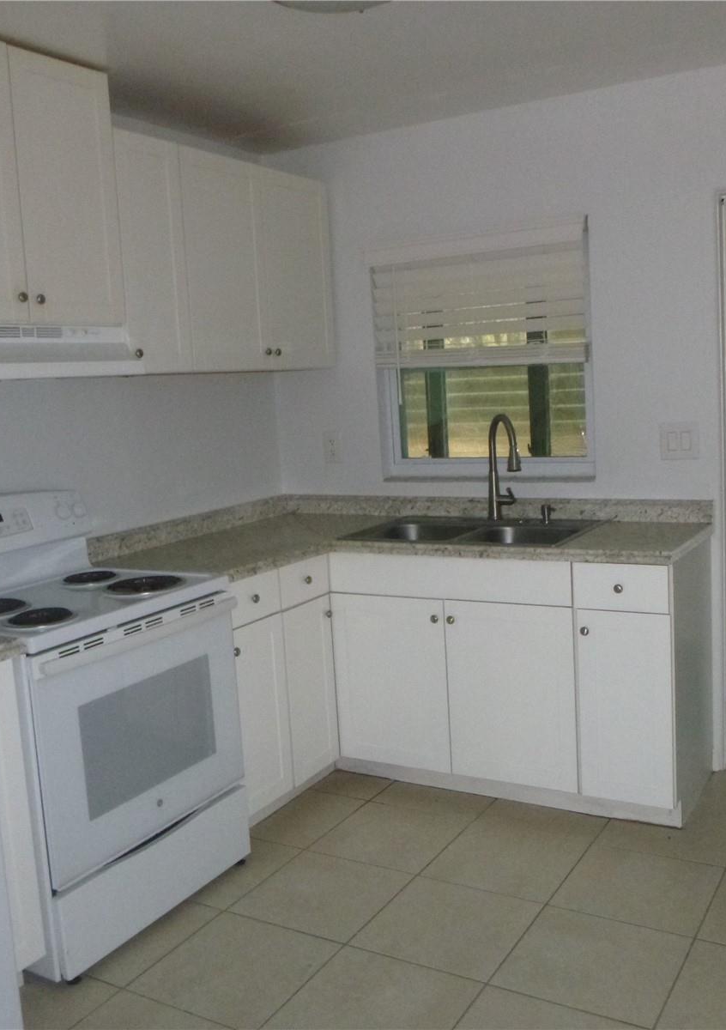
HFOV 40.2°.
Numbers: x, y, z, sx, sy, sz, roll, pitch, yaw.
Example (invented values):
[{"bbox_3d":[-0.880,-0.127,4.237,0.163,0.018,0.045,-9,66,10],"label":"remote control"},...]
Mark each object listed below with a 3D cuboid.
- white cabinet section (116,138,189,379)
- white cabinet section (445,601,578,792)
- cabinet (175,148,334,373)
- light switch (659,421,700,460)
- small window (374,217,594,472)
[{"bbox_3d":[-0.822,-0.860,3.365,0.321,0.770,0.301,1,9,31],"label":"white cabinet section"},{"bbox_3d":[0.646,0.561,3.584,0.455,0.622,0.600,1,9,31],"label":"white cabinet section"},{"bbox_3d":[-0.500,-0.929,3.806,0.312,0.761,0.904,1,9,31],"label":"cabinet"},{"bbox_3d":[1.109,-0.258,3.480,0.128,0.126,0.012,1,9,31],"label":"light switch"},{"bbox_3d":[0.442,-0.603,3.840,0.920,0.930,0.110,1,9,31],"label":"small window"}]

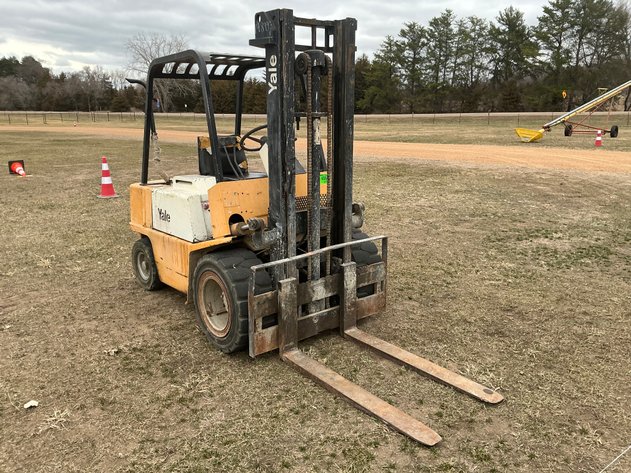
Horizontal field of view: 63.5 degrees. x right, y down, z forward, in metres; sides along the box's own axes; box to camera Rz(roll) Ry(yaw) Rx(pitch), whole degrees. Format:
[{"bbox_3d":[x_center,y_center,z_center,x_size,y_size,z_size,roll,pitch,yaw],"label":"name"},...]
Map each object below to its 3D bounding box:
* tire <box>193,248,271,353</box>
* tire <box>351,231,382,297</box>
[{"bbox_3d":[-0.574,0.435,3.536,0.279,0.661,0.661,-12,18,-38],"label":"tire"},{"bbox_3d":[0.227,0.272,4.185,0.279,0.661,0.661,-12,18,-38],"label":"tire"}]

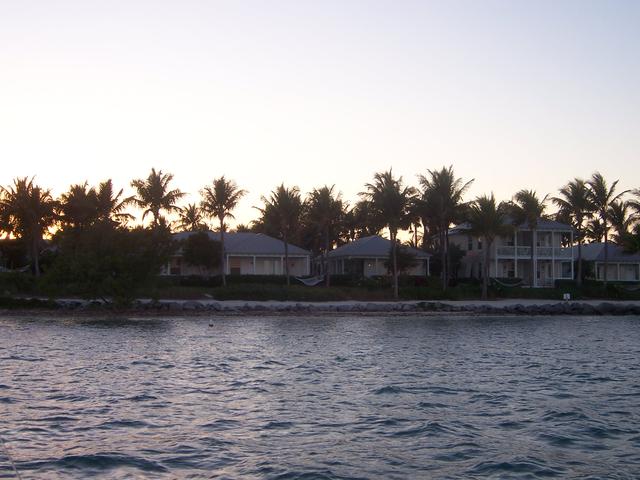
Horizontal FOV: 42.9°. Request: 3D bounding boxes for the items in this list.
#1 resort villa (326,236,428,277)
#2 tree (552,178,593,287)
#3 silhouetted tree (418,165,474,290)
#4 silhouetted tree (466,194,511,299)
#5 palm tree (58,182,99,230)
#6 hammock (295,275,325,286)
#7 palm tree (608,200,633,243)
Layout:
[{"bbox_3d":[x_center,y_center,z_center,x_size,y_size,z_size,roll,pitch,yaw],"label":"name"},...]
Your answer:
[{"bbox_3d":[6.768,2.031,91.006,11.200,5.080,10.300,0,-3,-8],"label":"resort villa"},{"bbox_3d":[26.073,-0.723,84.000,4.130,11.255,4.130,0,-3,0],"label":"tree"},{"bbox_3d":[11.995,-1.112,77.139,5.200,11.780,5.000,0,-3,0],"label":"silhouetted tree"},{"bbox_3d":[15.949,0.615,77.000,4.165,9.844,4.165,0,-3,0],"label":"silhouetted tree"},{"bbox_3d":[-25.234,-0.470,85.000,4.179,11.076,4.179,0,-3,0],"label":"palm tree"},{"bbox_3d":[-0.921,3.952,78.901,3.000,1.110,1.100,0,-3,0],"label":"hammock"},{"bbox_3d":[37.246,0.372,101.000,3.352,10.553,3.352,0,-3,0],"label":"palm tree"}]

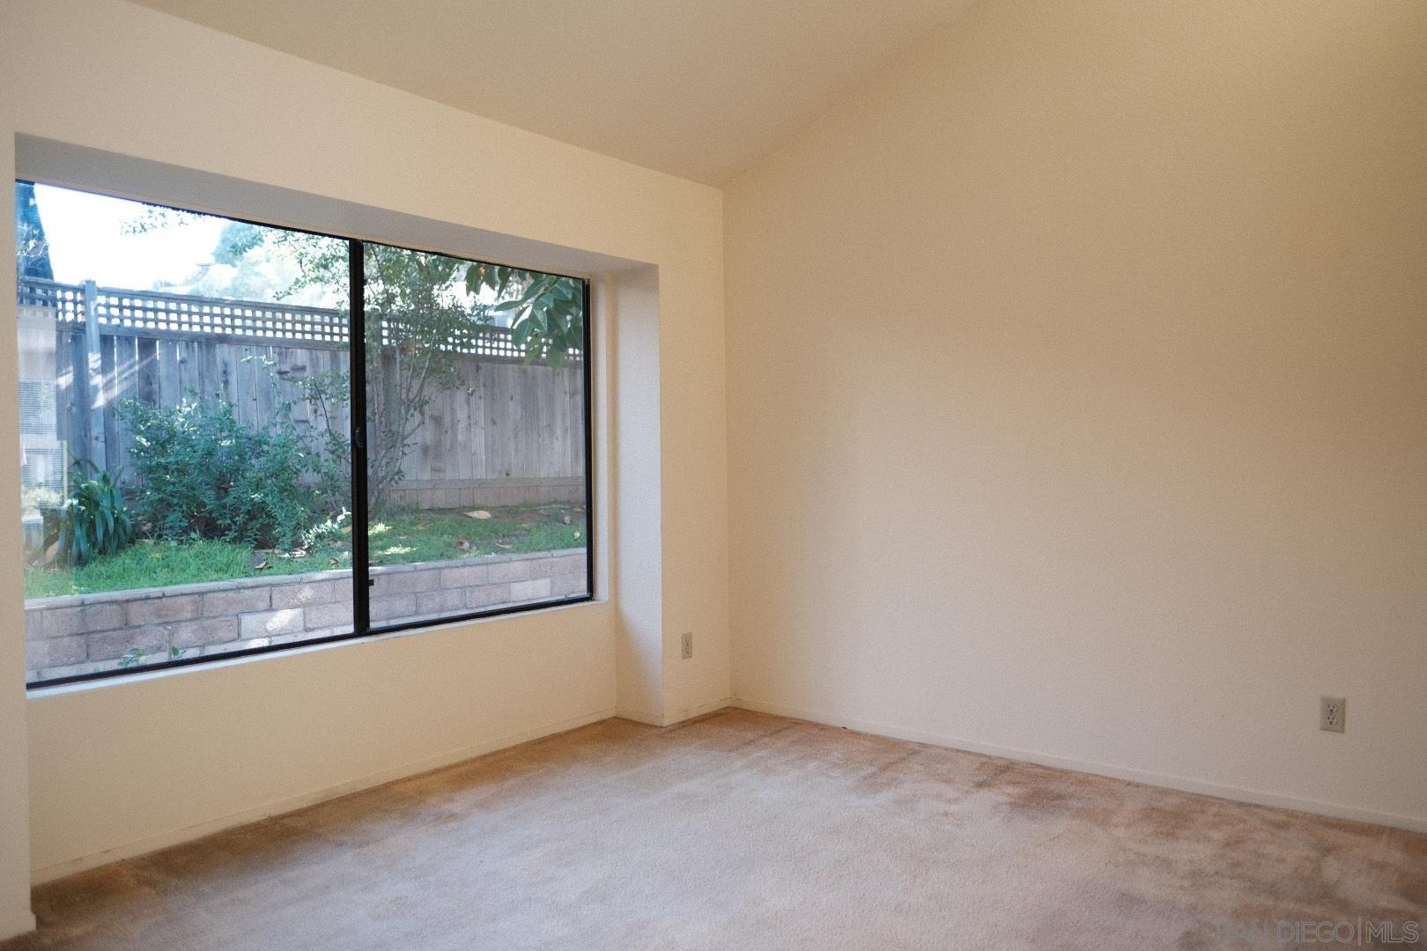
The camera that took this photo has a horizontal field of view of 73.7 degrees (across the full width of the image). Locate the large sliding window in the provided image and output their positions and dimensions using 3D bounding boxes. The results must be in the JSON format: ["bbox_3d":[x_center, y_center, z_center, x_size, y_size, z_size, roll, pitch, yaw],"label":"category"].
[{"bbox_3d":[-1.346,-0.144,3.621,0.070,1.515,2.292,-1,1,40],"label":"large sliding window"}]

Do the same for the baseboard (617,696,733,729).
[{"bbox_3d":[-0.187,1.100,4.514,0.317,0.051,0.468,-1,1,40],"label":"baseboard"}]

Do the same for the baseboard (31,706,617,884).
[{"bbox_3d":[-1.220,1.125,3.548,0.014,0.051,2.349,-1,1,40],"label":"baseboard"}]

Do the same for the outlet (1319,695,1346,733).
[{"bbox_3d":[1.972,0.765,3.028,0.070,0.114,0.009,-1,1,40],"label":"outlet"}]

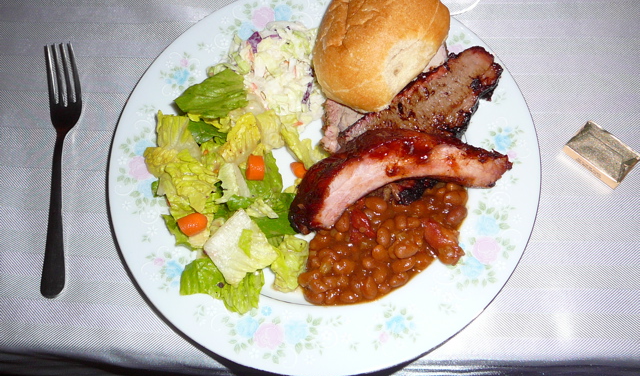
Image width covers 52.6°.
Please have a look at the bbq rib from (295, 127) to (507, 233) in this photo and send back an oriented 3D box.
[{"bbox_3d":[0.051,-0.006,0.403,0.135,0.032,0.051,-14,69,-6],"label":"bbq rib"}]

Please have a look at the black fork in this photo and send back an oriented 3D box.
[{"bbox_3d":[-0.171,-0.014,0.425,0.024,0.018,0.182,-6,68,-3],"label":"black fork"}]

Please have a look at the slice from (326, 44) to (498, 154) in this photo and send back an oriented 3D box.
[{"bbox_3d":[0.065,-0.049,0.430,0.132,0.026,0.063,-42,74,-15],"label":"slice"}]

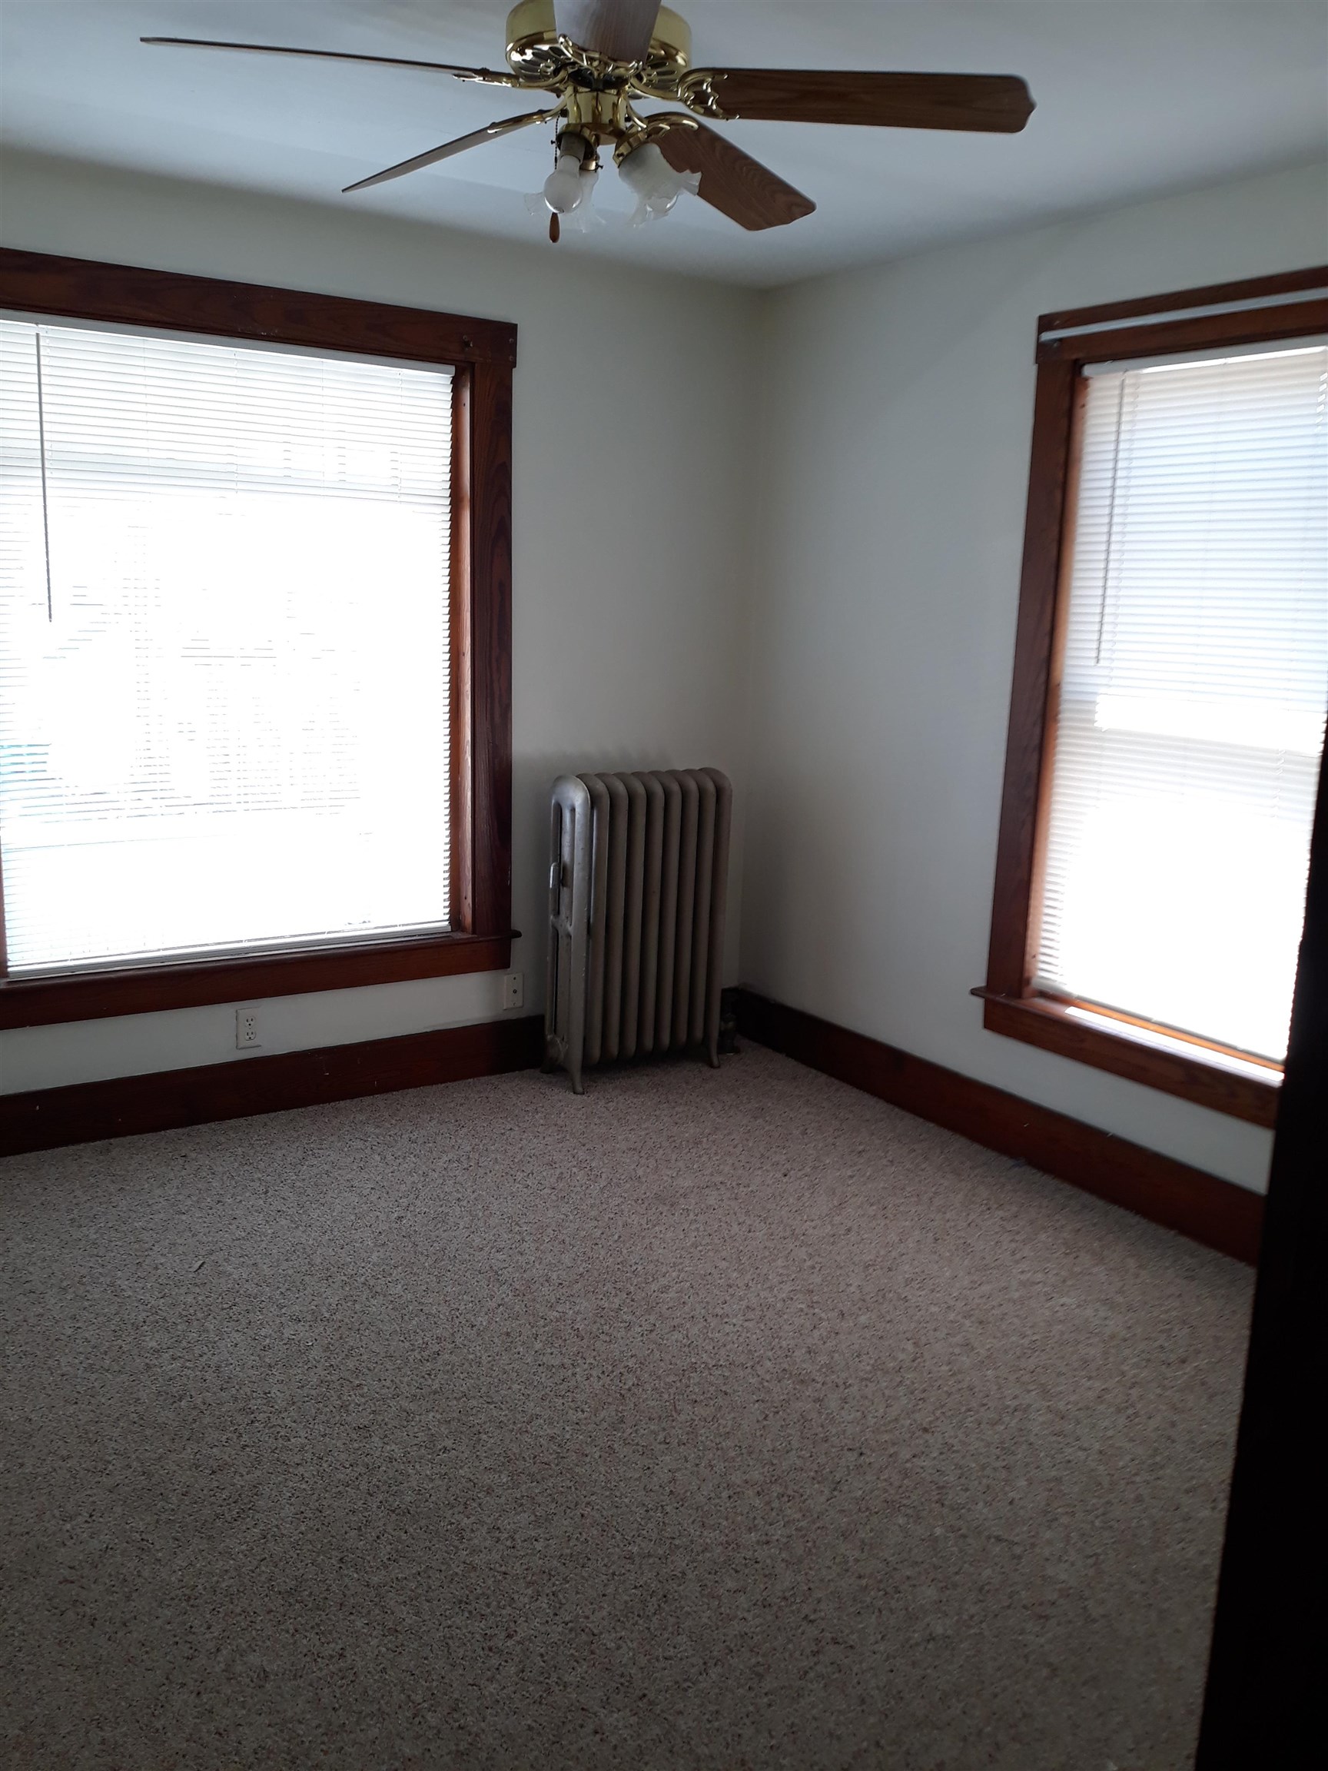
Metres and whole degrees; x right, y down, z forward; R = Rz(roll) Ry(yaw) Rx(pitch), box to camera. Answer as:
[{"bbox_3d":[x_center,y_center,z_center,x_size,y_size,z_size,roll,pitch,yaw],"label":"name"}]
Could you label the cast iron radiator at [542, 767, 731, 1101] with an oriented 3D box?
[{"bbox_3d":[-0.088,0.123,4.498,0.560,0.957,0.222,-5,13,-32],"label":"cast iron radiator"}]

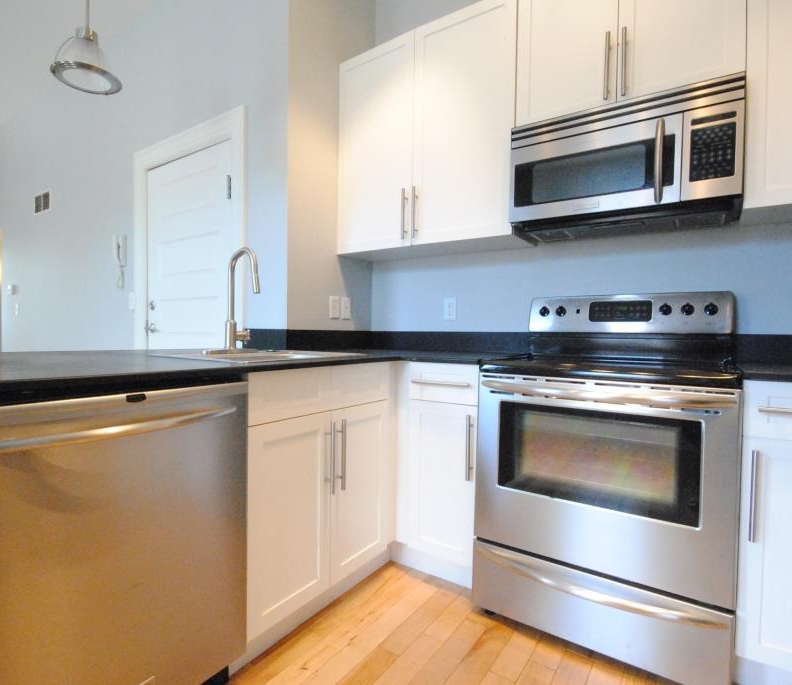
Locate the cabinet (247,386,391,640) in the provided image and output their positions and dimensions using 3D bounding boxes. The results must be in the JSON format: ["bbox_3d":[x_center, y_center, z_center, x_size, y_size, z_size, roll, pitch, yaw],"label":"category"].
[{"bbox_3d":[-0.476,0.522,1.671,0.615,0.887,0.745,1,1,33],"label":"cabinet"}]

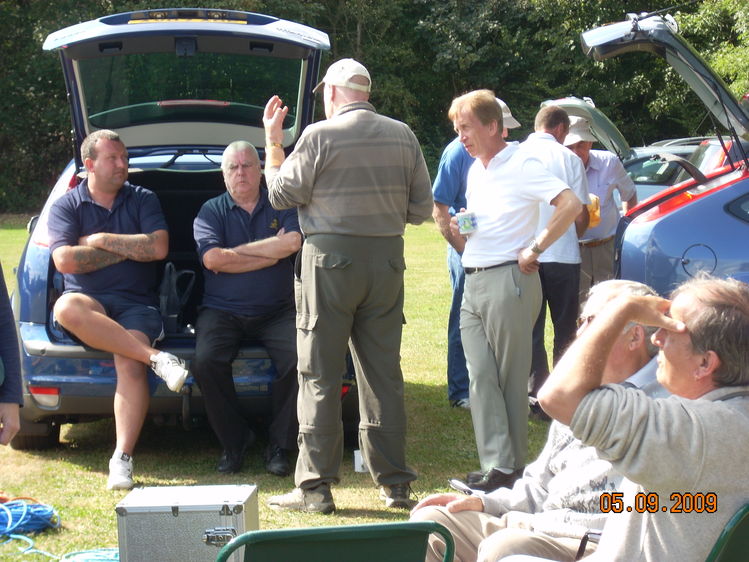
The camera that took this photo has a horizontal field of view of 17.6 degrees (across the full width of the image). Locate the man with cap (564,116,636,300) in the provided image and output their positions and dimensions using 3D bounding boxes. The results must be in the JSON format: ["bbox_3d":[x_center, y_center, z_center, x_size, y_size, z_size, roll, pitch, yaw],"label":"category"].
[{"bbox_3d":[1.303,-0.130,14.100,0.520,1.654,0.400,2,3,37],"label":"man with cap"}]

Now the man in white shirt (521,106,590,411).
[{"bbox_3d":[0.988,-0.118,13.300,0.500,1.679,0.400,2,3,35],"label":"man in white shirt"}]

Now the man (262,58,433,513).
[{"bbox_3d":[-0.106,0.008,9.500,0.600,1.760,0.500,-1,3,-23],"label":"man"}]

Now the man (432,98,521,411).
[{"bbox_3d":[0.572,-0.157,13.600,0.450,1.734,0.480,2,3,33],"label":"man"}]

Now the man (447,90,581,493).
[{"bbox_3d":[0.582,0.030,10.300,0.450,1.679,0.520,-2,3,-38],"label":"man"}]

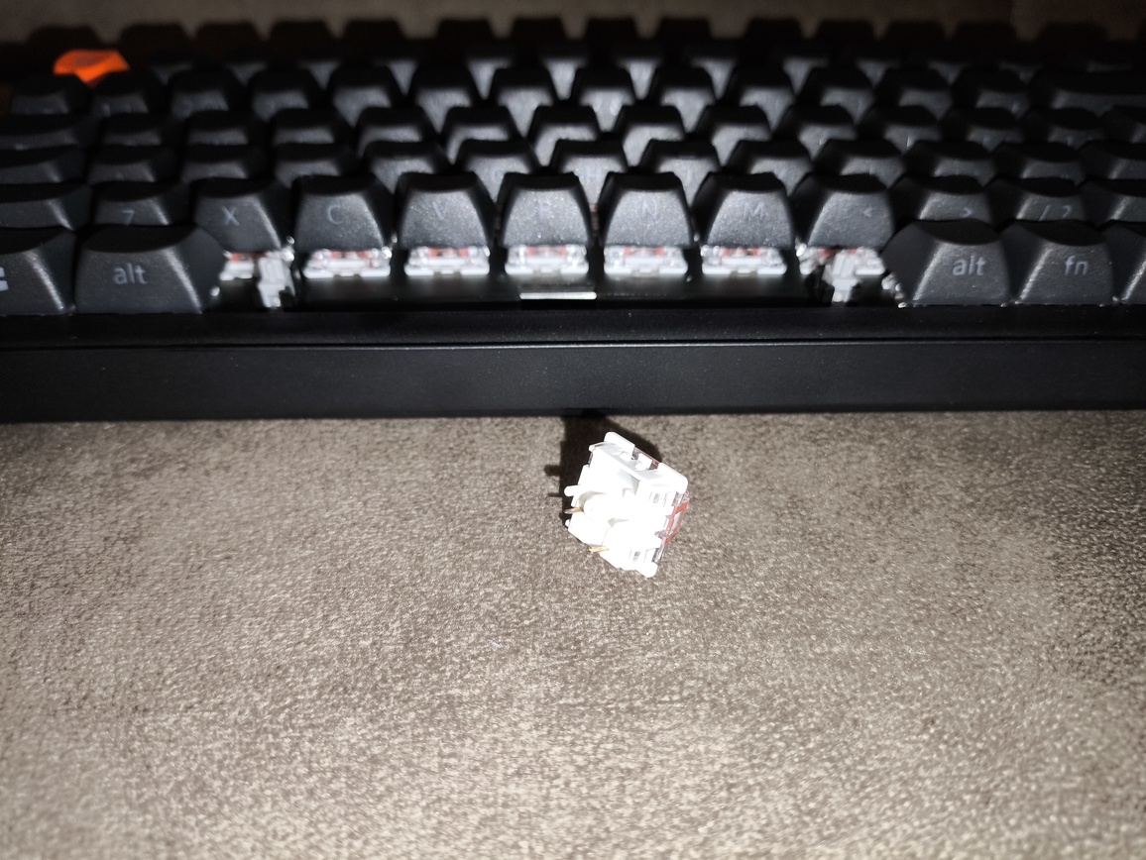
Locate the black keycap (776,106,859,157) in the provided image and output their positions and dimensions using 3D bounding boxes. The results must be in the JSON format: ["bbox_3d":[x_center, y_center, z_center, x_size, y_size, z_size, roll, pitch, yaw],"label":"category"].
[{"bbox_3d":[0.055,-0.068,0.186,0.018,0.009,0.018,-1,40,-1],"label":"black keycap"}]

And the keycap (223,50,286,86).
[{"bbox_3d":[-0.083,-0.095,0.218,0.018,0.011,0.018,-1,40,-1],"label":"keycap"}]

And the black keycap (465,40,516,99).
[{"bbox_3d":[-0.021,-0.096,0.216,0.018,0.010,0.018,-1,41,-1],"label":"black keycap"}]

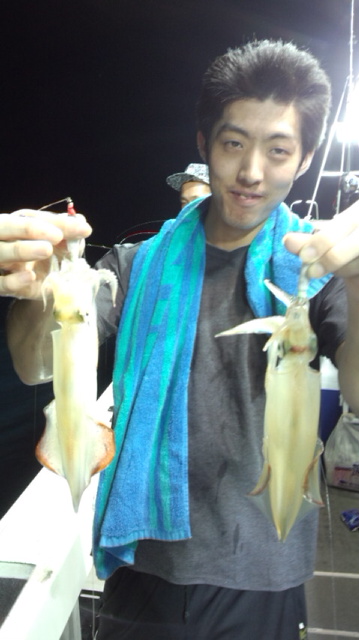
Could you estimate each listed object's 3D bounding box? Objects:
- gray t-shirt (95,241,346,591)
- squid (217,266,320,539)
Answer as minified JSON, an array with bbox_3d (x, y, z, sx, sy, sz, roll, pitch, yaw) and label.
[{"bbox_3d":[0.073,0.142,0.860,0.450,0.610,0.260,1,9,5],"label":"gray t-shirt"},{"bbox_3d":[0.086,0.089,0.457,0.102,0.265,0.055,1,9,7],"label":"squid"}]

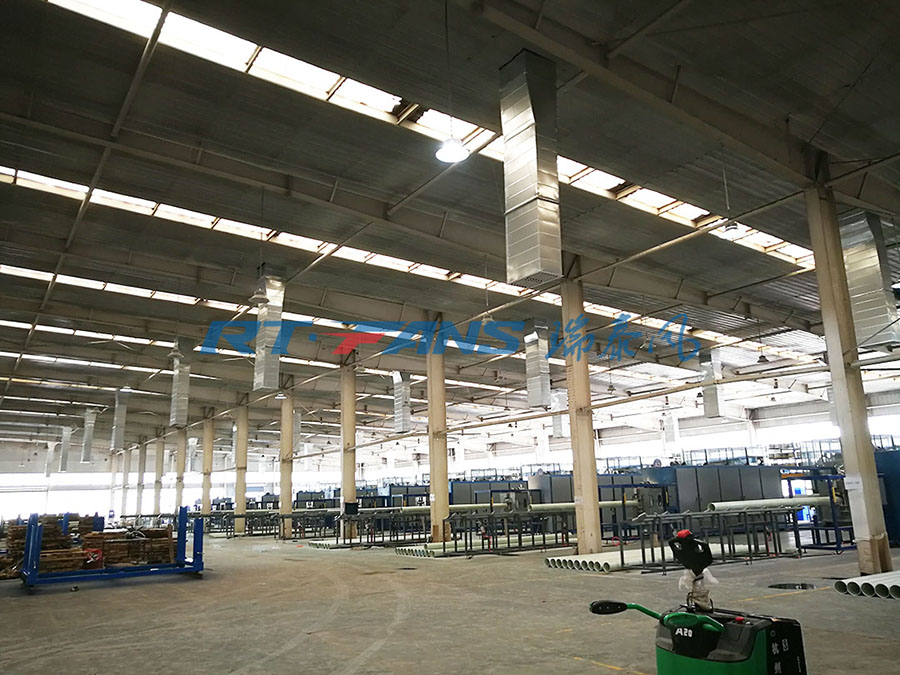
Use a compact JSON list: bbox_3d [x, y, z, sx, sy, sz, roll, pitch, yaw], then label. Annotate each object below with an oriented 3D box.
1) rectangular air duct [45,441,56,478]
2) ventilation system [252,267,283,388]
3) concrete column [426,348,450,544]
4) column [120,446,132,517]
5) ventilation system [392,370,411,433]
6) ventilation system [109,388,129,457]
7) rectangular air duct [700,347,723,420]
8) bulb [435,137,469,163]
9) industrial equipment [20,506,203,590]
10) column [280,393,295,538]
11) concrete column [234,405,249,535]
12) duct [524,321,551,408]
[{"bbox_3d":[-43.002,13.124,75.579,0.750,3.950,0.800,7,-16,-34],"label":"rectangular air duct"},{"bbox_3d":[-5.677,-0.319,21.925,0.671,3.916,0.718,7,-16,-34],"label":"ventilation system"},{"bbox_3d":[-0.412,3.658,25.986,0.624,7.800,0.312,7,-16,-34],"label":"concrete column"},{"bbox_3d":[-35.683,16.514,77.264,0.600,8.300,0.400,7,-16,-34],"label":"column"},{"bbox_3d":[-2.520,3.389,37.357,0.576,3.312,0.880,7,-16,-34],"label":"ventilation system"},{"bbox_3d":[-19.746,4.868,42.029,0.576,3.712,0.880,7,-16,-34],"label":"ventilation system"},{"bbox_3d":[12.145,2.150,32.629,0.655,2.995,0.718,7,-16,-34],"label":"rectangular air duct"},{"bbox_3d":[0.030,-2.696,9.864,0.480,0.288,0.480,-2,-13,0],"label":"bulb"},{"bbox_3d":[-7.736,4.843,16.285,3.520,1.610,1.700,7,-16,-33],"label":"industrial equipment"},{"bbox_3d":[-8.827,6.664,38.017,0.624,7.840,0.280,7,-16,-34],"label":"column"},{"bbox_3d":[-13.025,8.183,43.985,0.624,7.840,0.280,7,-16,-34],"label":"concrete column"},{"bbox_3d":[3.427,1.013,27.535,0.655,3.370,0.718,7,-16,-34],"label":"duct"}]

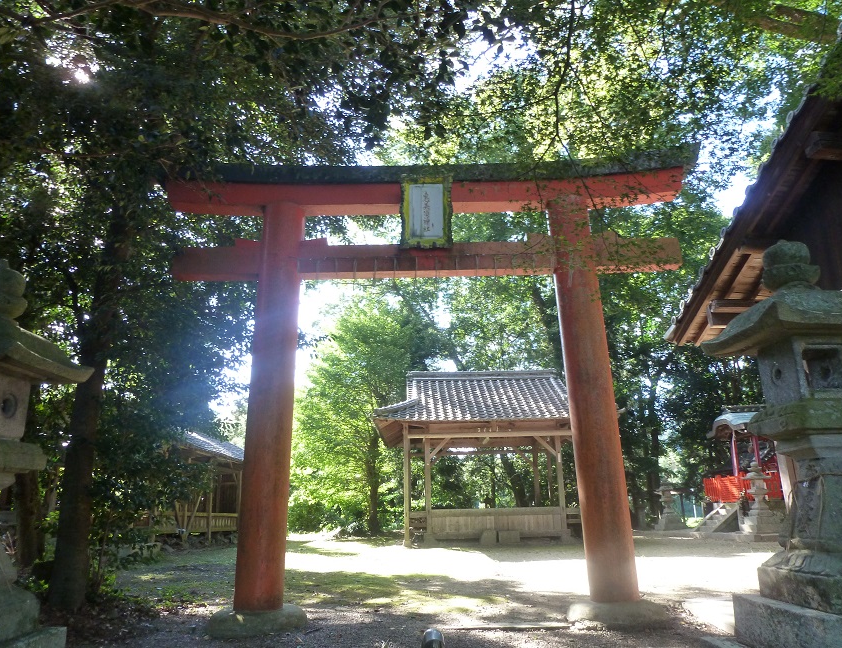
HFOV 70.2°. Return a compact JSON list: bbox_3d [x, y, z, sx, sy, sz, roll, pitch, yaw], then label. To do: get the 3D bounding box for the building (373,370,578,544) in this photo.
[{"bbox_3d":[2.170,4.091,19.228,6.825,5.320,6.840,-1,-17,0],"label":"building"}]

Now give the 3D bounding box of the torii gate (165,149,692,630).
[{"bbox_3d":[0.111,0.512,6.701,6.600,5.150,0.800,-1,-17,0],"label":"torii gate"}]

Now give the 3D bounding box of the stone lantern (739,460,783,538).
[{"bbox_3d":[9.325,4.830,16.456,0.780,2.001,0.780,-1,-17,0],"label":"stone lantern"}]

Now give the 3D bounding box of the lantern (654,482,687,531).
[{"bbox_3d":[9.885,7.224,23.877,0.820,1.830,0.820,-1,-17,0],"label":"lantern"}]

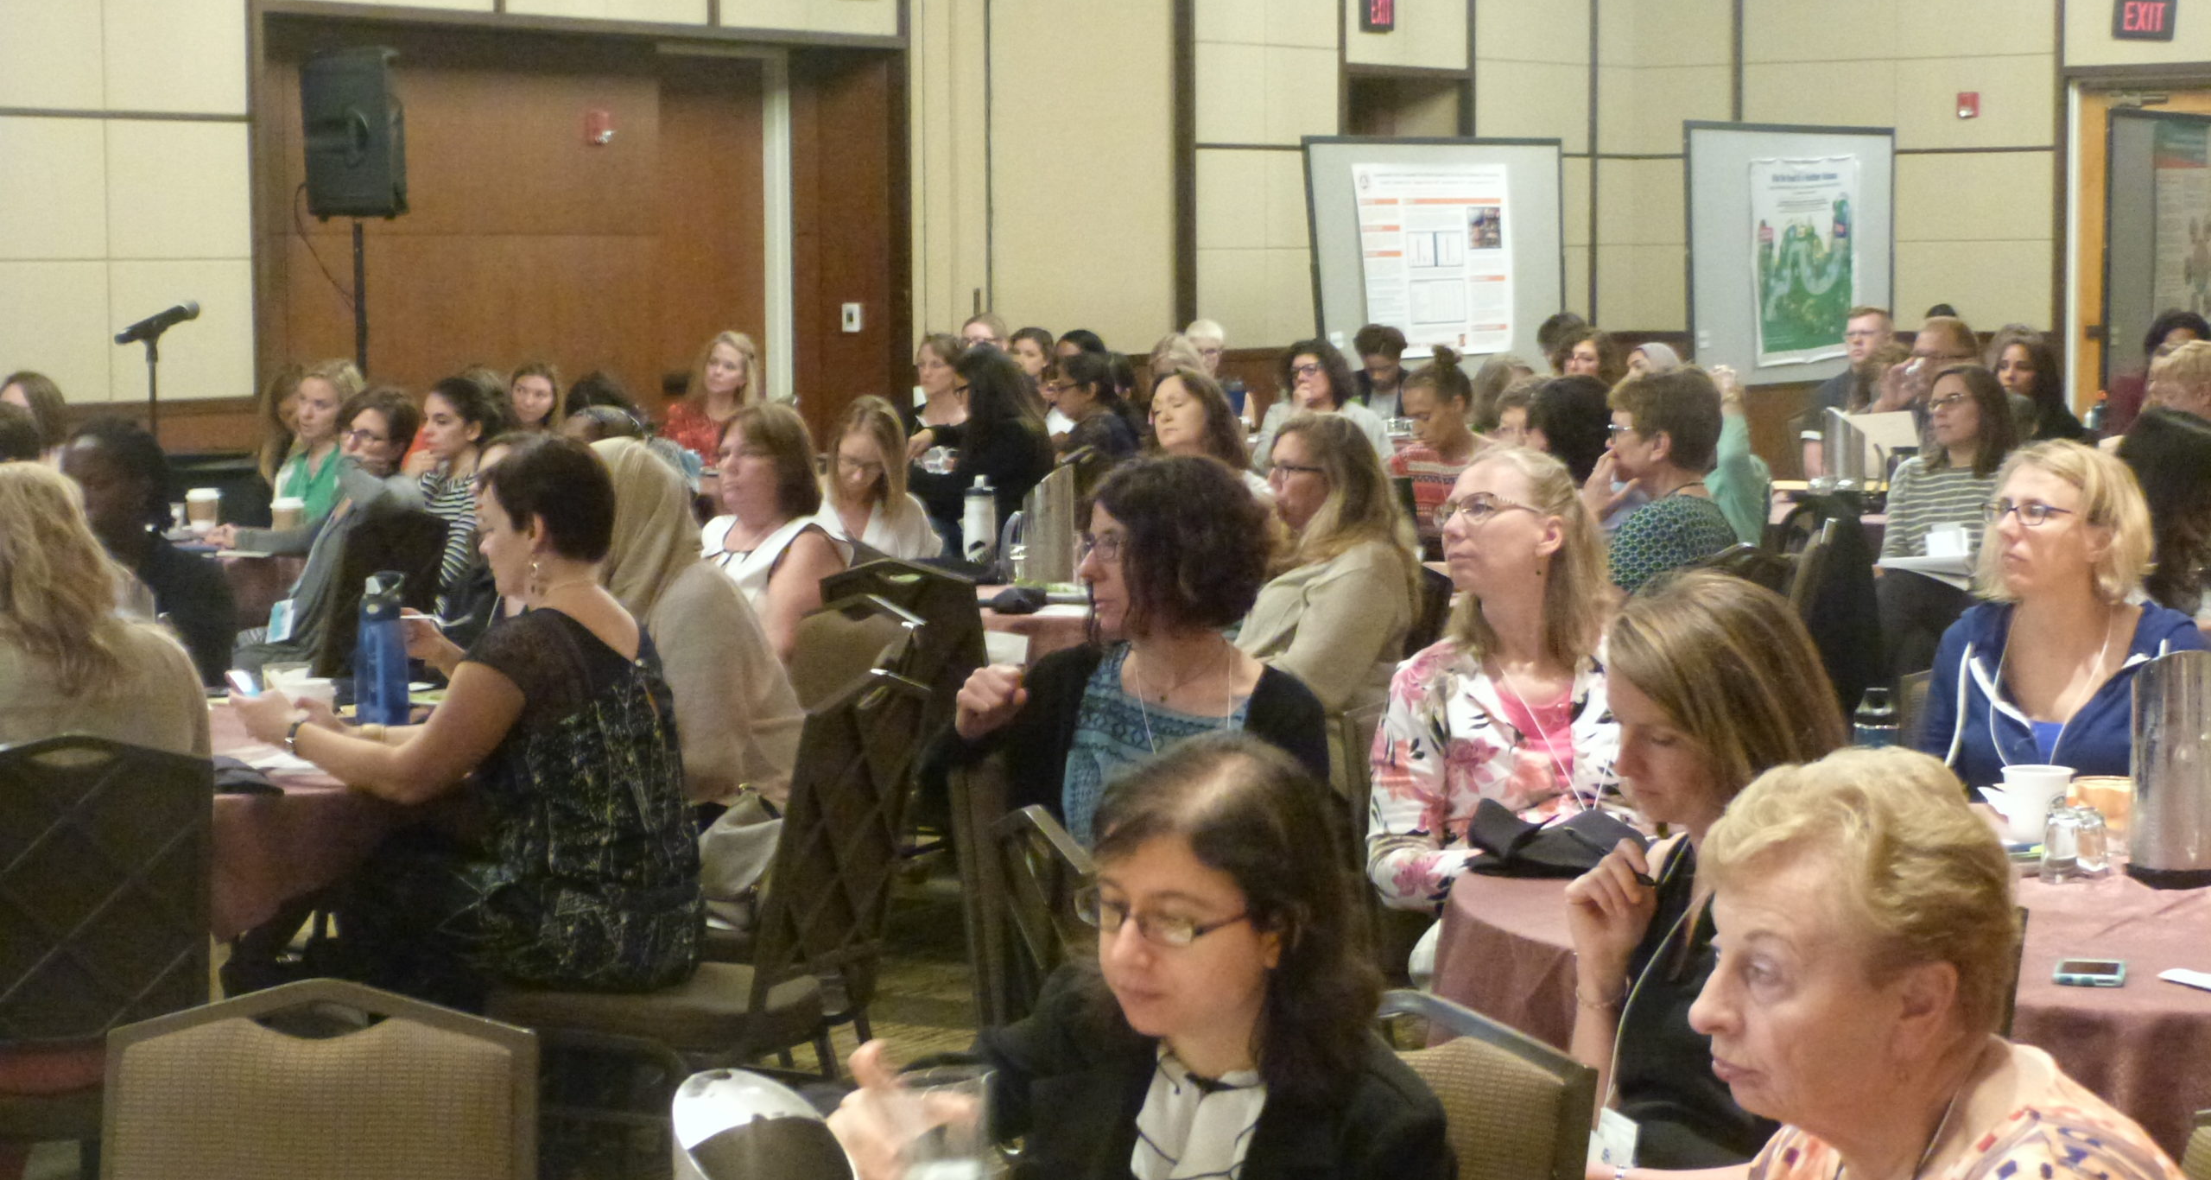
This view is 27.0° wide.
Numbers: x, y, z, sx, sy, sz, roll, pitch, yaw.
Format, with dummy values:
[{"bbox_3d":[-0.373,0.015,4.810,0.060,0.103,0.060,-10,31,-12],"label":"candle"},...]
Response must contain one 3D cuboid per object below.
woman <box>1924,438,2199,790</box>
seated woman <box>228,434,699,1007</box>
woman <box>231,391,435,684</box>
[{"bbox_3d":[1.420,0.427,6.867,0.500,1.280,0.820,1,4,18],"label":"woman"},{"bbox_3d":[-0.980,0.427,6.970,0.830,1.270,0.500,2,5,29],"label":"seated woman"},{"bbox_3d":[-1.923,0.122,11.418,0.750,1.270,0.500,1,5,23],"label":"woman"}]

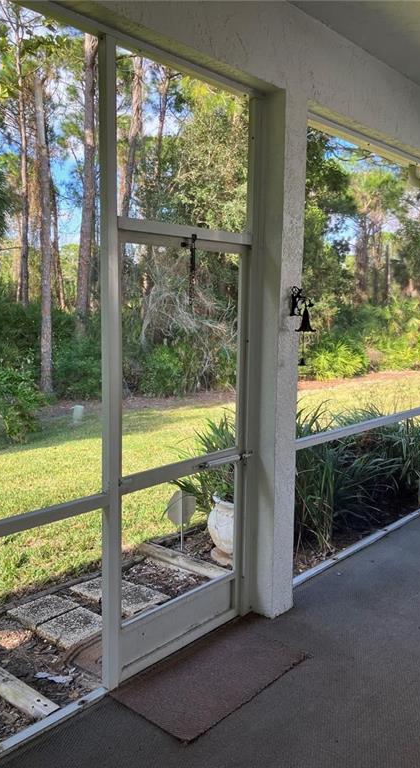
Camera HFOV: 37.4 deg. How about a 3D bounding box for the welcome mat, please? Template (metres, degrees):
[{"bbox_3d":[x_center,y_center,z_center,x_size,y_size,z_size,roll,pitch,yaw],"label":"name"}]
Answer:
[{"bbox_3d":[0.012,1.328,2.864,0.474,0.015,0.835,7,9,42],"label":"welcome mat"}]

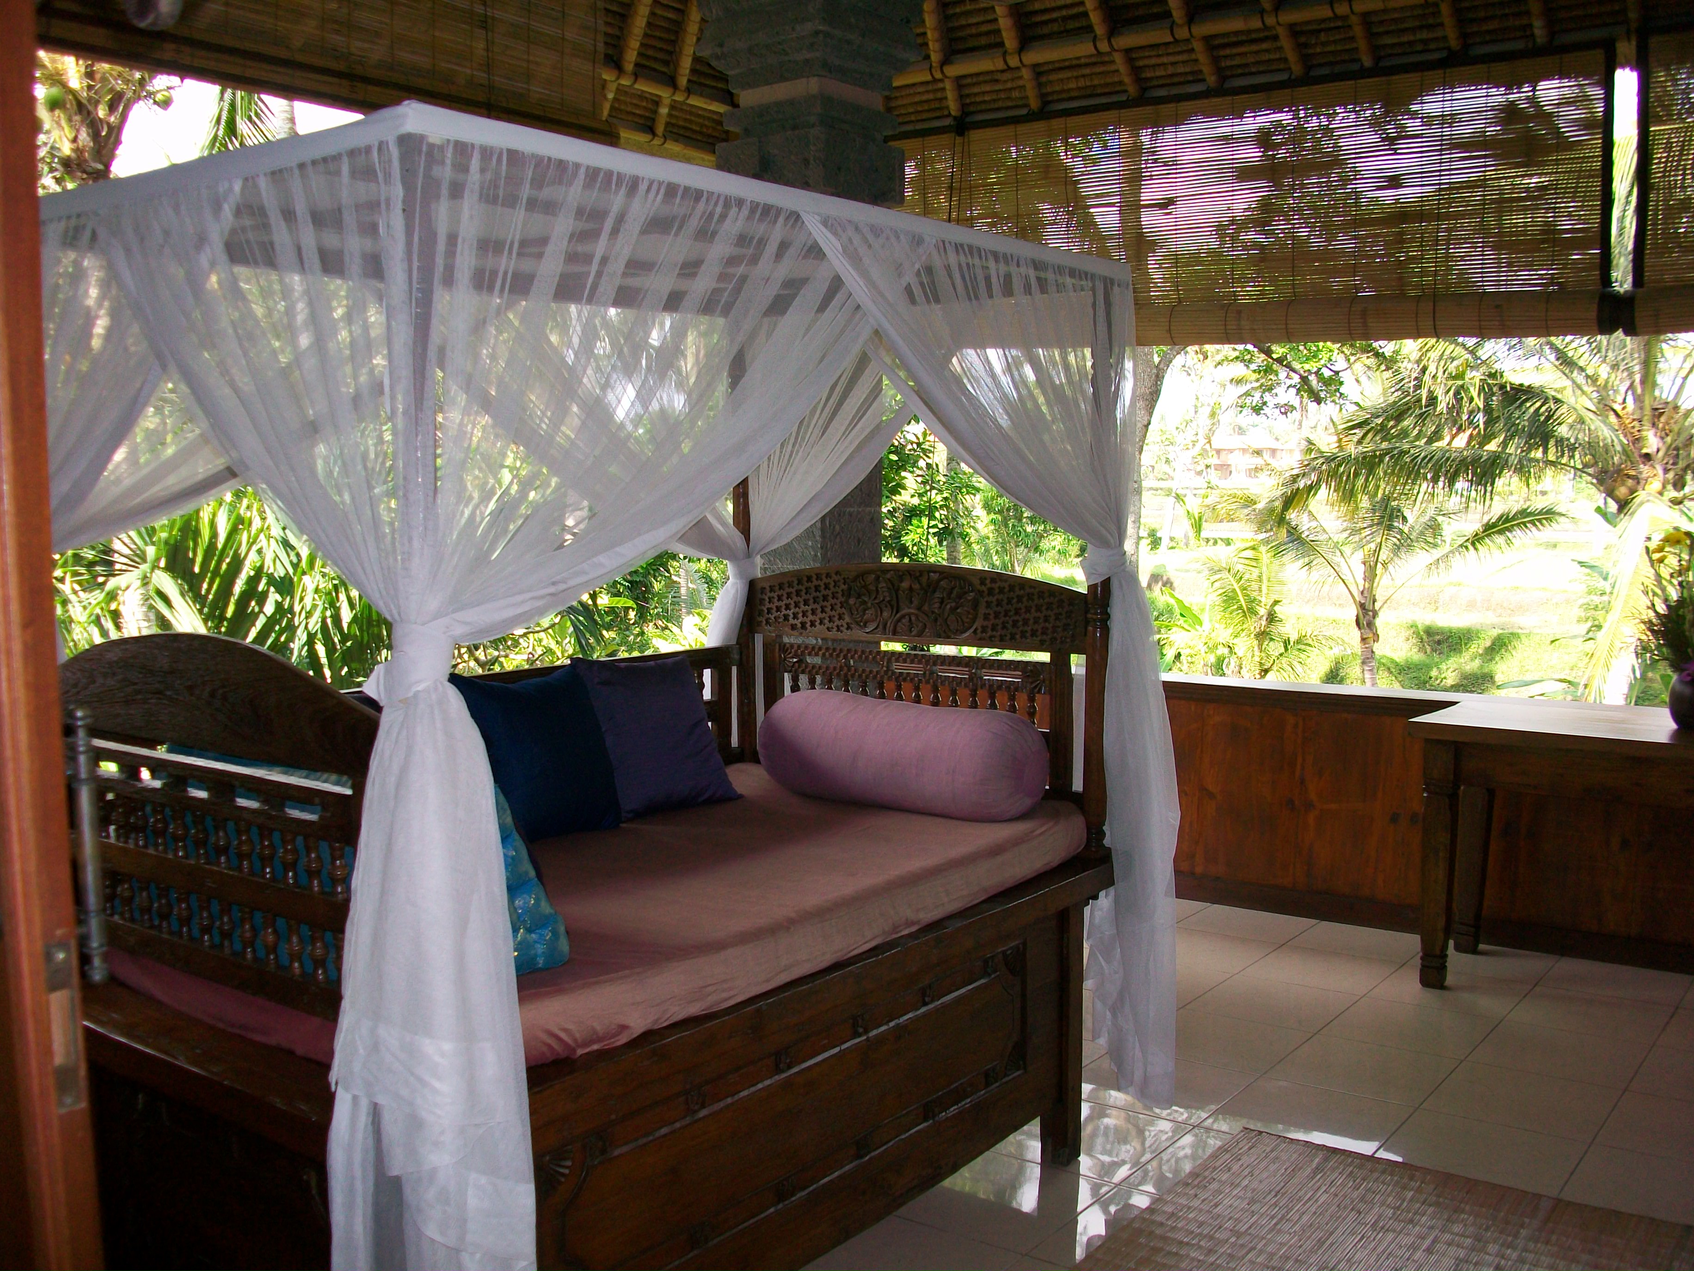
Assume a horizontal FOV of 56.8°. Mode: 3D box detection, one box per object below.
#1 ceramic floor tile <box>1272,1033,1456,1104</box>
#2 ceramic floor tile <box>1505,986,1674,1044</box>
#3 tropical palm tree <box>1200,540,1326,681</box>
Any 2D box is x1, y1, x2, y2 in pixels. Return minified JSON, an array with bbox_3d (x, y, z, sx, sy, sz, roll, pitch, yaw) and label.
[{"bbox_3d":[1.356,1.145,4.131,0.397,0.010,0.397,2,6,36],"label":"ceramic floor tile"},{"bbox_3d":[2.153,1.097,4.534,0.397,0.010,0.397,2,6,36],"label":"ceramic floor tile"},{"bbox_3d":[6.103,-0.224,23.000,1.950,2.400,1.900,0,5,15],"label":"tropical palm tree"}]

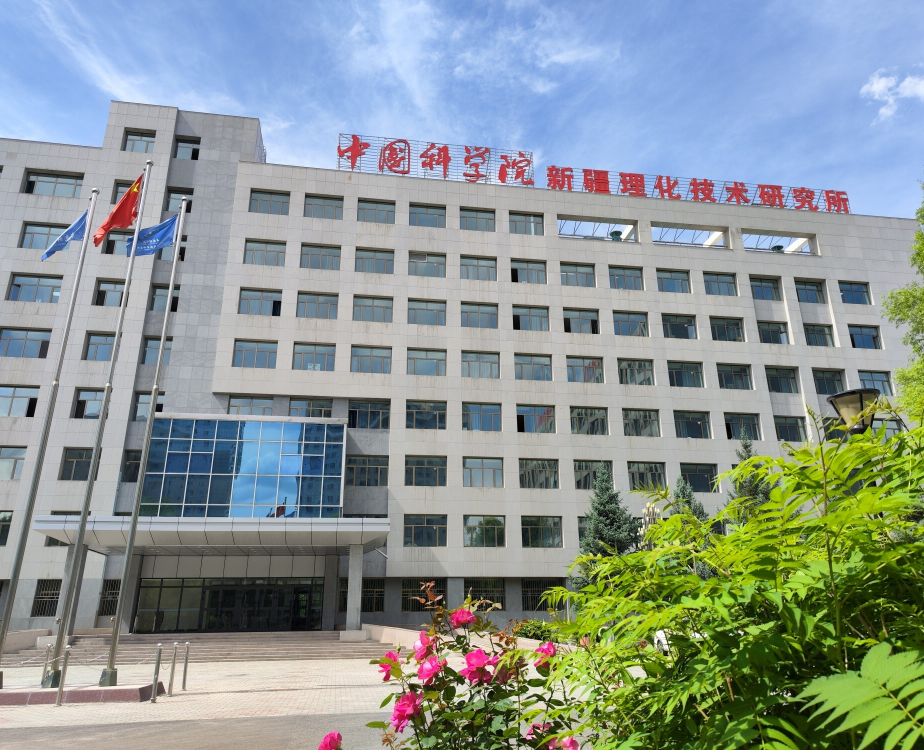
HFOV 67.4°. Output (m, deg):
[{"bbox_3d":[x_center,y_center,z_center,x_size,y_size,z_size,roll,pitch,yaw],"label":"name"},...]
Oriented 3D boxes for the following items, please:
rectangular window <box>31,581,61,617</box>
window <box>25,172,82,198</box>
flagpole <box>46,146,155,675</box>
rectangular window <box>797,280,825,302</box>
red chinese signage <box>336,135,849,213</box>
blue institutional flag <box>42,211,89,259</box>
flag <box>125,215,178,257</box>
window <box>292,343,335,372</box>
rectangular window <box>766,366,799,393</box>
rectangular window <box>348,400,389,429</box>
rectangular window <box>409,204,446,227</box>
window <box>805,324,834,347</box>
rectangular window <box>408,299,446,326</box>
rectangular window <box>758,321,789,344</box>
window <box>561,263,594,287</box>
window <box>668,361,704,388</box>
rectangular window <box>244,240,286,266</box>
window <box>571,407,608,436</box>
[{"bbox_3d":[-21.869,12.094,37.505,2.000,1.900,0.200,3,-20,-9],"label":"rectangular window"},{"bbox_3d":[-26.823,-12.532,45.566,3.554,1.876,0.150,3,-20,-9],"label":"window"},{"bbox_3d":[-8.011,0.304,15.683,0.400,12.297,0.400,3,-20,-9],"label":"flagpole"},{"bbox_3d":[27.444,-6.422,54.967,2.724,1.993,0.250,3,-20,-9],"label":"rectangular window"},{"bbox_3d":[10.990,-15.202,53.188,40.315,2.961,0.400,3,-20,-9],"label":"red chinese signage"},{"bbox_3d":[-9.546,-3.374,16.649,0.850,1.330,0.270,-2,-20,4],"label":"blue institutional flag"},{"bbox_3d":[-8.545,-3.868,19.135,1.231,1.428,0.400,3,-21,-9],"label":"flag"},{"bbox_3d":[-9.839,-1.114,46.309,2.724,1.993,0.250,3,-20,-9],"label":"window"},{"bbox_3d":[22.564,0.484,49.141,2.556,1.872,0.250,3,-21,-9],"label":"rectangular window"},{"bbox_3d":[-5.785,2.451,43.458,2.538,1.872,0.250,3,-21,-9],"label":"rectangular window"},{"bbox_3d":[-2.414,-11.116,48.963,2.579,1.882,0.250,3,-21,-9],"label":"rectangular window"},{"bbox_3d":[26.381,-2.915,51.161,2.500,1.850,0.200,3,-20,-9],"label":"window"},{"bbox_3d":[-2.346,-4.272,47.033,2.591,1.889,0.150,3,-20,-9],"label":"rectangular window"},{"bbox_3d":[22.738,-3.012,50.710,2.595,1.893,0.200,3,-21,-9],"label":"rectangular window"},{"bbox_3d":[8.635,-7.364,51.789,2.724,1.993,0.250,3,-20,-9],"label":"window"},{"bbox_3d":[15.547,0.081,48.352,2.595,1.895,0.200,3,-21,-9],"label":"window"},{"bbox_3d":[-13.136,-8.040,46.460,2.595,1.875,0.200,3,-21,-9],"label":"rectangular window"},{"bbox_3d":[8.527,3.077,46.239,2.591,1.889,0.150,3,-20,-9],"label":"window"}]

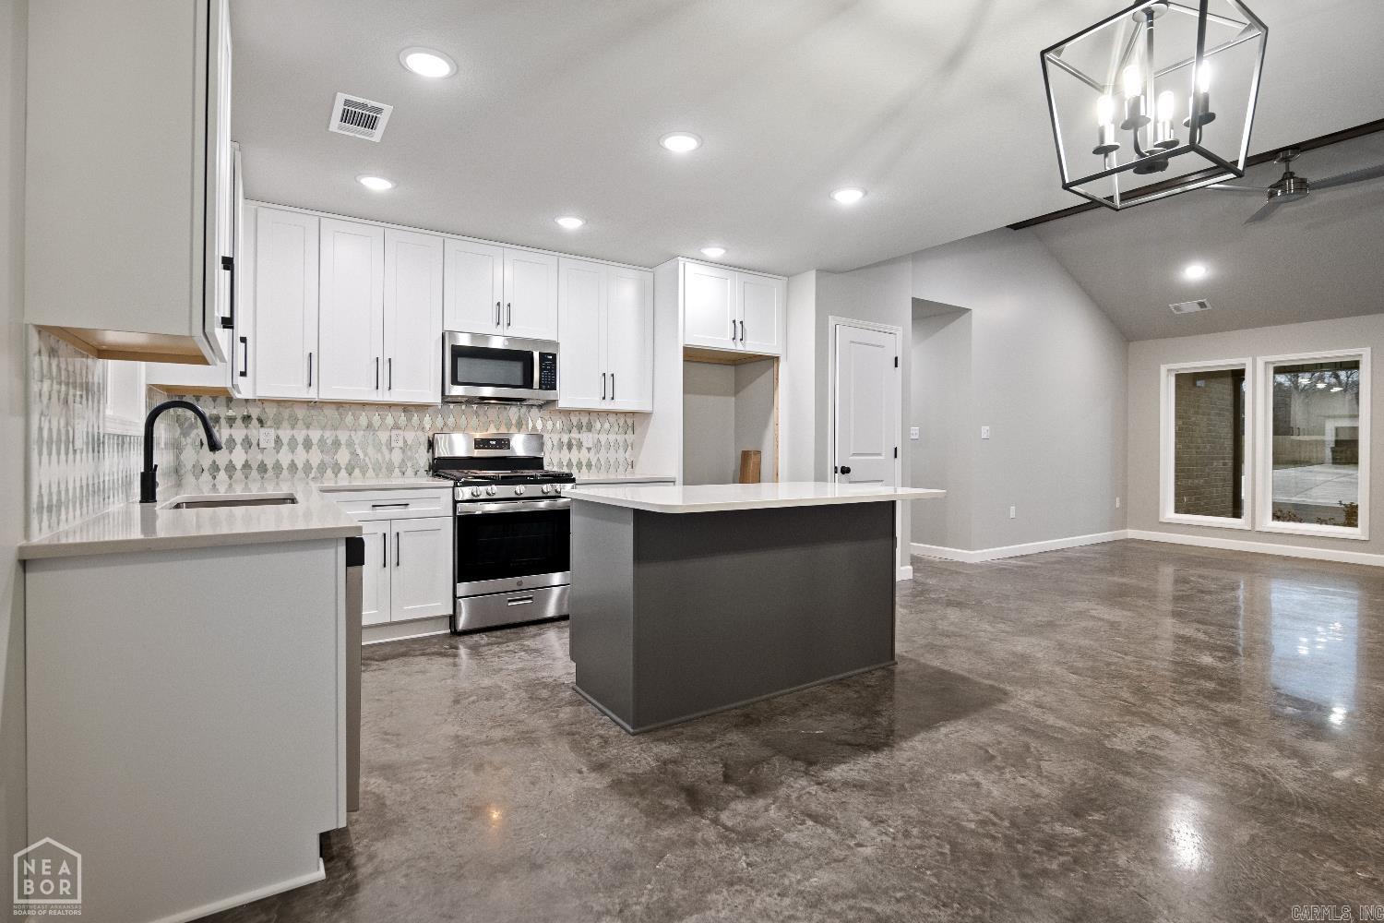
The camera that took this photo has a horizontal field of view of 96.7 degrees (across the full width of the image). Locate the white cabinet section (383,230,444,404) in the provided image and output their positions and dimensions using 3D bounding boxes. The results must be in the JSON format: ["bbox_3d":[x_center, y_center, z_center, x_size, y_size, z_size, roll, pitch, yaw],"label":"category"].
[{"bbox_3d":[-1.717,-0.885,3.802,0.345,1.042,0.025,-1,1,-34],"label":"white cabinet section"}]

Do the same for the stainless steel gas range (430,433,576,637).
[{"bbox_3d":[-1.250,0.419,4.108,0.760,1.221,0.680,-1,1,-34],"label":"stainless steel gas range"}]

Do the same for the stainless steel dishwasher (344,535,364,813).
[{"bbox_3d":[-1.298,0.616,1.750,0.605,0.826,0.600,0,1,-33],"label":"stainless steel dishwasher"}]

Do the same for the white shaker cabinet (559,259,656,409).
[{"bbox_3d":[-0.710,-0.896,4.682,0.763,1.060,0.324,0,1,-33],"label":"white shaker cabinet"}]

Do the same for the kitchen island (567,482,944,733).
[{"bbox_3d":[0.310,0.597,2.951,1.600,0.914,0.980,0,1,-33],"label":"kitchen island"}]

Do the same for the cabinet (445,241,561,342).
[{"bbox_3d":[-1.342,-1.132,4.233,0.762,0.586,0.341,-1,1,-34],"label":"cabinet"}]

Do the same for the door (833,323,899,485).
[{"bbox_3d":[1.413,-0.015,4.994,0.715,2.060,0.040,-1,1,-36],"label":"door"}]

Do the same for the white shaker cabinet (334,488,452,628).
[{"bbox_3d":[-1.884,0.573,3.772,0.673,0.826,0.617,0,1,-33],"label":"white shaker cabinet"}]

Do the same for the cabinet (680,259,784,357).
[{"bbox_3d":[0.140,-1.133,4.864,0.975,0.609,0.650,-1,1,-34],"label":"cabinet"}]

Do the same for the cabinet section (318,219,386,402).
[{"bbox_3d":[-1.996,-0.882,3.615,0.327,1.042,0.025,-1,1,-34],"label":"cabinet section"}]

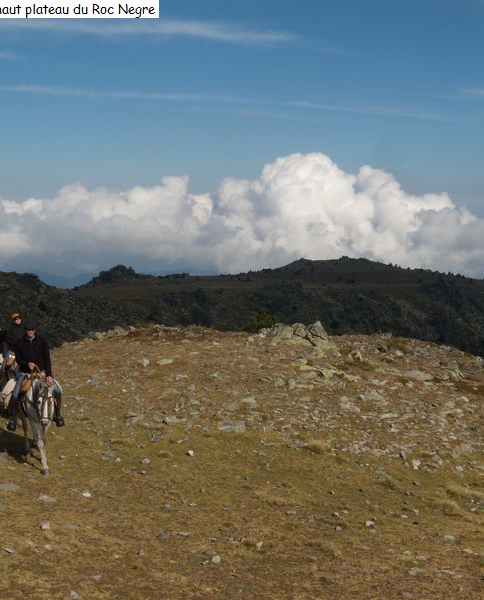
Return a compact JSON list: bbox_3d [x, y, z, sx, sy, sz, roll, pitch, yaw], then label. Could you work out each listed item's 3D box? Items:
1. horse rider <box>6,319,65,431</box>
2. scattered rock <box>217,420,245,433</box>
[{"bbox_3d":[-2.929,1.071,11.800,0.780,1.520,0.660,-1,3,-20],"label":"horse rider"},{"bbox_3d":[-0.179,2.159,14.200,0.480,0.130,0.340,0,3,0],"label":"scattered rock"}]

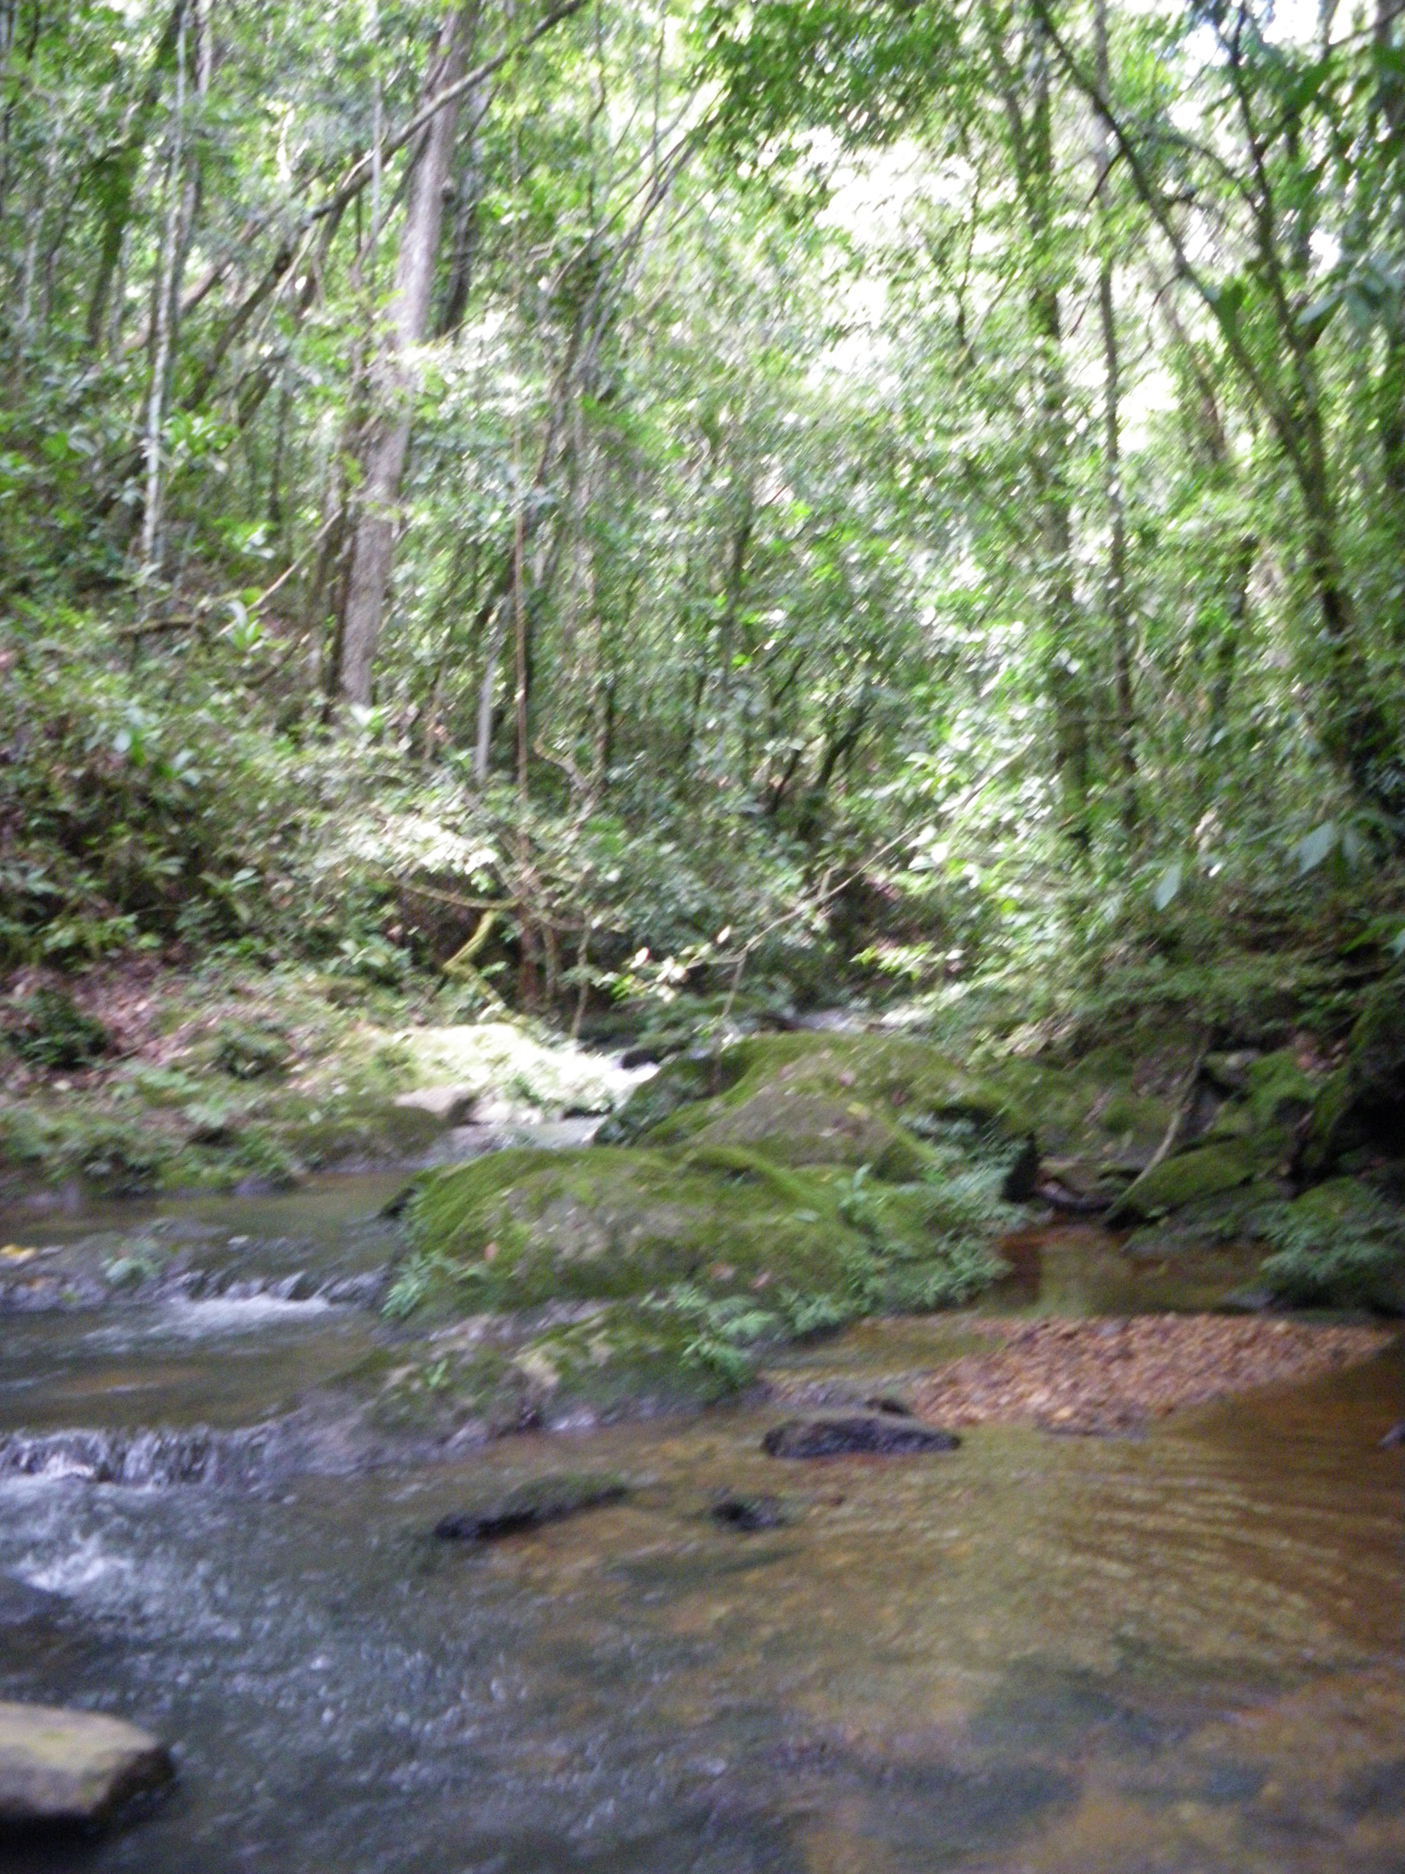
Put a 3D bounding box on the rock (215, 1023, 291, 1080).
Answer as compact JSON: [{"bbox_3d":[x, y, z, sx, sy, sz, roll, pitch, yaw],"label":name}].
[{"bbox_3d":[-2.700,0.720,11.700,0.450,0.320,0.400,0,0,0],"label":"rock"}]

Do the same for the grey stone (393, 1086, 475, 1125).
[{"bbox_3d":[-1.570,1.020,11.400,0.470,0.220,0.380,0,0,0],"label":"grey stone"}]

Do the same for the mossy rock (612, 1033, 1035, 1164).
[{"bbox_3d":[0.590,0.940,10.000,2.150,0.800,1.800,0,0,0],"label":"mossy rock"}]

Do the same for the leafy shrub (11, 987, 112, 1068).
[{"bbox_3d":[-3.700,0.550,11.200,0.580,0.450,0.520,0,0,0],"label":"leafy shrub"}]

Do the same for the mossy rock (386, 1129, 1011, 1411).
[{"bbox_3d":[0.000,1.140,7.100,2.300,0.760,2.200,0,0,0],"label":"mossy rock"}]

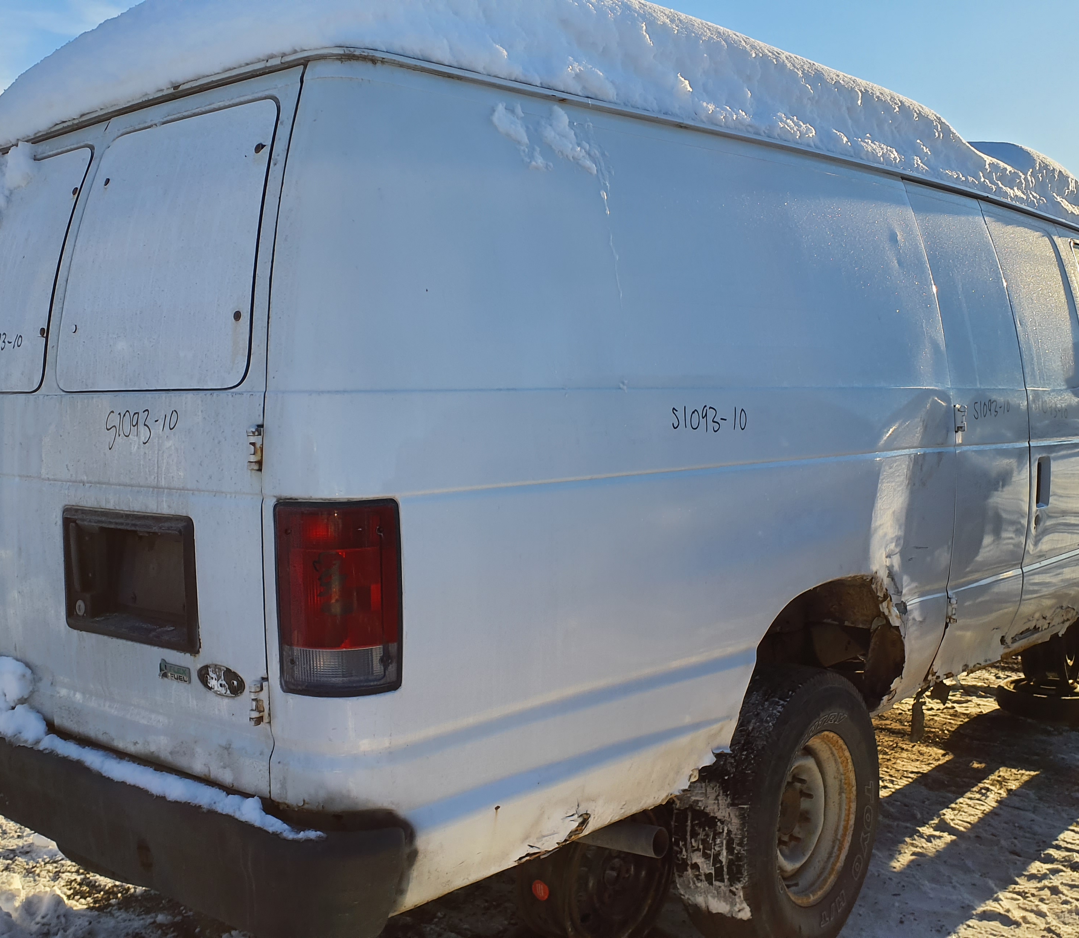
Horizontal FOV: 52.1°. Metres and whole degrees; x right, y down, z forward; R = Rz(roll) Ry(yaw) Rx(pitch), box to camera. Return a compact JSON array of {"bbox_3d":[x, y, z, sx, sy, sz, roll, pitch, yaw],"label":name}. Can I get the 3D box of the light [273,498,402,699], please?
[{"bbox_3d":[-0.327,0.207,1.800,0.150,0.325,0.150,3,5,42],"label":"light"}]

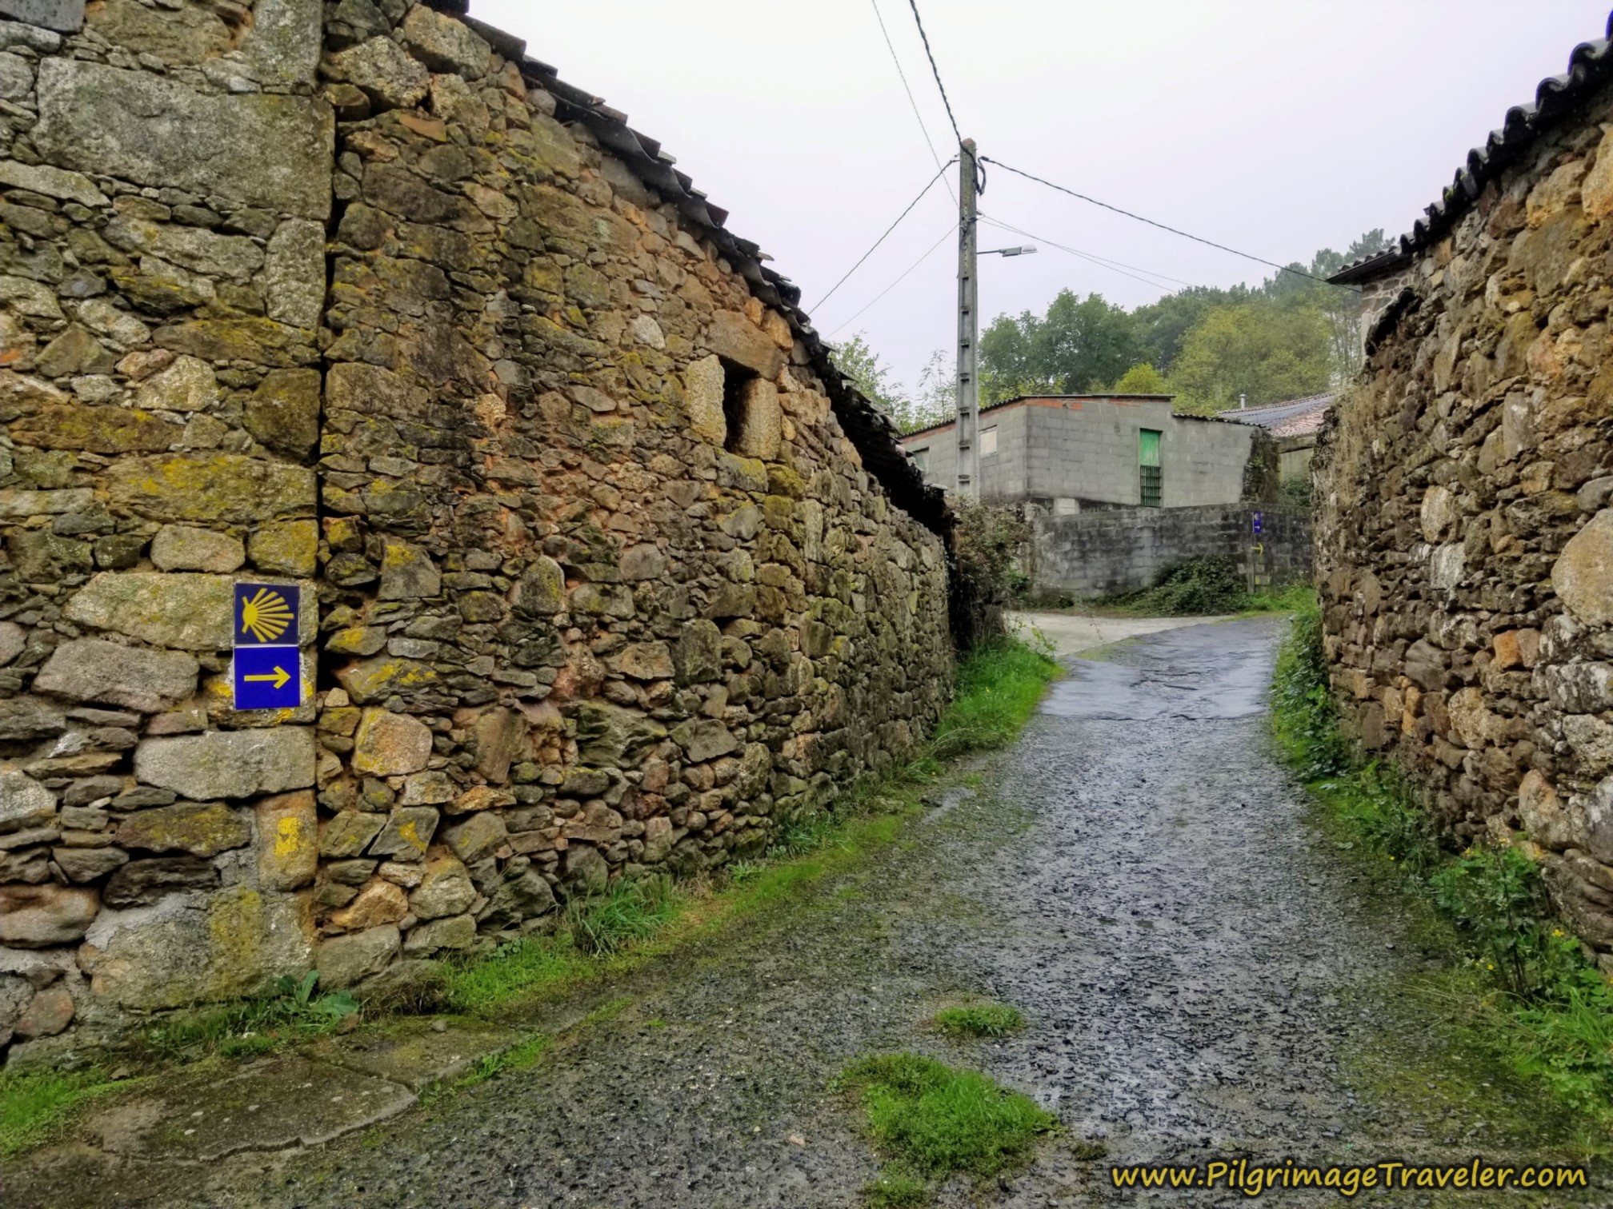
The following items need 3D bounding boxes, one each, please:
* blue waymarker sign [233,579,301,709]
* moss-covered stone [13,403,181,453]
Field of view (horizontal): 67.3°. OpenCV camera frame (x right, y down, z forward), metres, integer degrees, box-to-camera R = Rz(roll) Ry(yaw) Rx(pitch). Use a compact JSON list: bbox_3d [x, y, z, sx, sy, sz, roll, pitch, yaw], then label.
[{"bbox_3d":[-1.748,0.137,3.930,0.020,0.410,0.205,-1,-2,45],"label":"blue waymarker sign"},{"bbox_3d":[-2.185,-0.520,3.687,0.250,0.147,0.443,-1,-2,45],"label":"moss-covered stone"}]

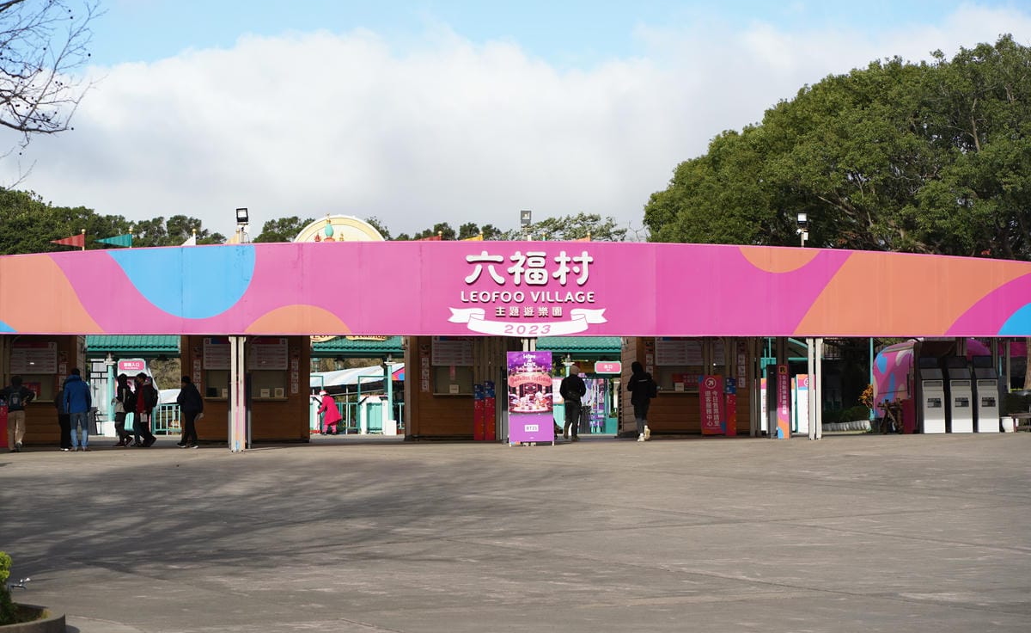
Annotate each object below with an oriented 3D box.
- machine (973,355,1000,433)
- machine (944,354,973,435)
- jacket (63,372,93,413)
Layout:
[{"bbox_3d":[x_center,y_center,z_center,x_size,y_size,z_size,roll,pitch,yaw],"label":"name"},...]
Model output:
[{"bbox_3d":[10.794,1.773,55.700,0.500,1.760,0.500,0,-1,-5],"label":"machine"},{"bbox_3d":[10.162,1.776,55.600,0.500,1.760,0.500,0,-1,-5],"label":"machine"},{"bbox_3d":[-9.472,1.670,52.700,0.630,0.850,0.360,0,-1,-6],"label":"jacket"}]

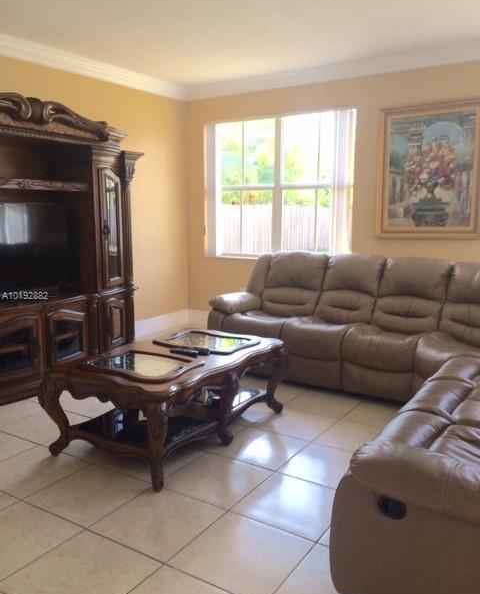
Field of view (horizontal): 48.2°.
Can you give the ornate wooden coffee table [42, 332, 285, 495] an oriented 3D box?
[{"bbox_3d":[-0.397,0.614,3.384,0.862,0.482,1.370,5,10,33],"label":"ornate wooden coffee table"}]

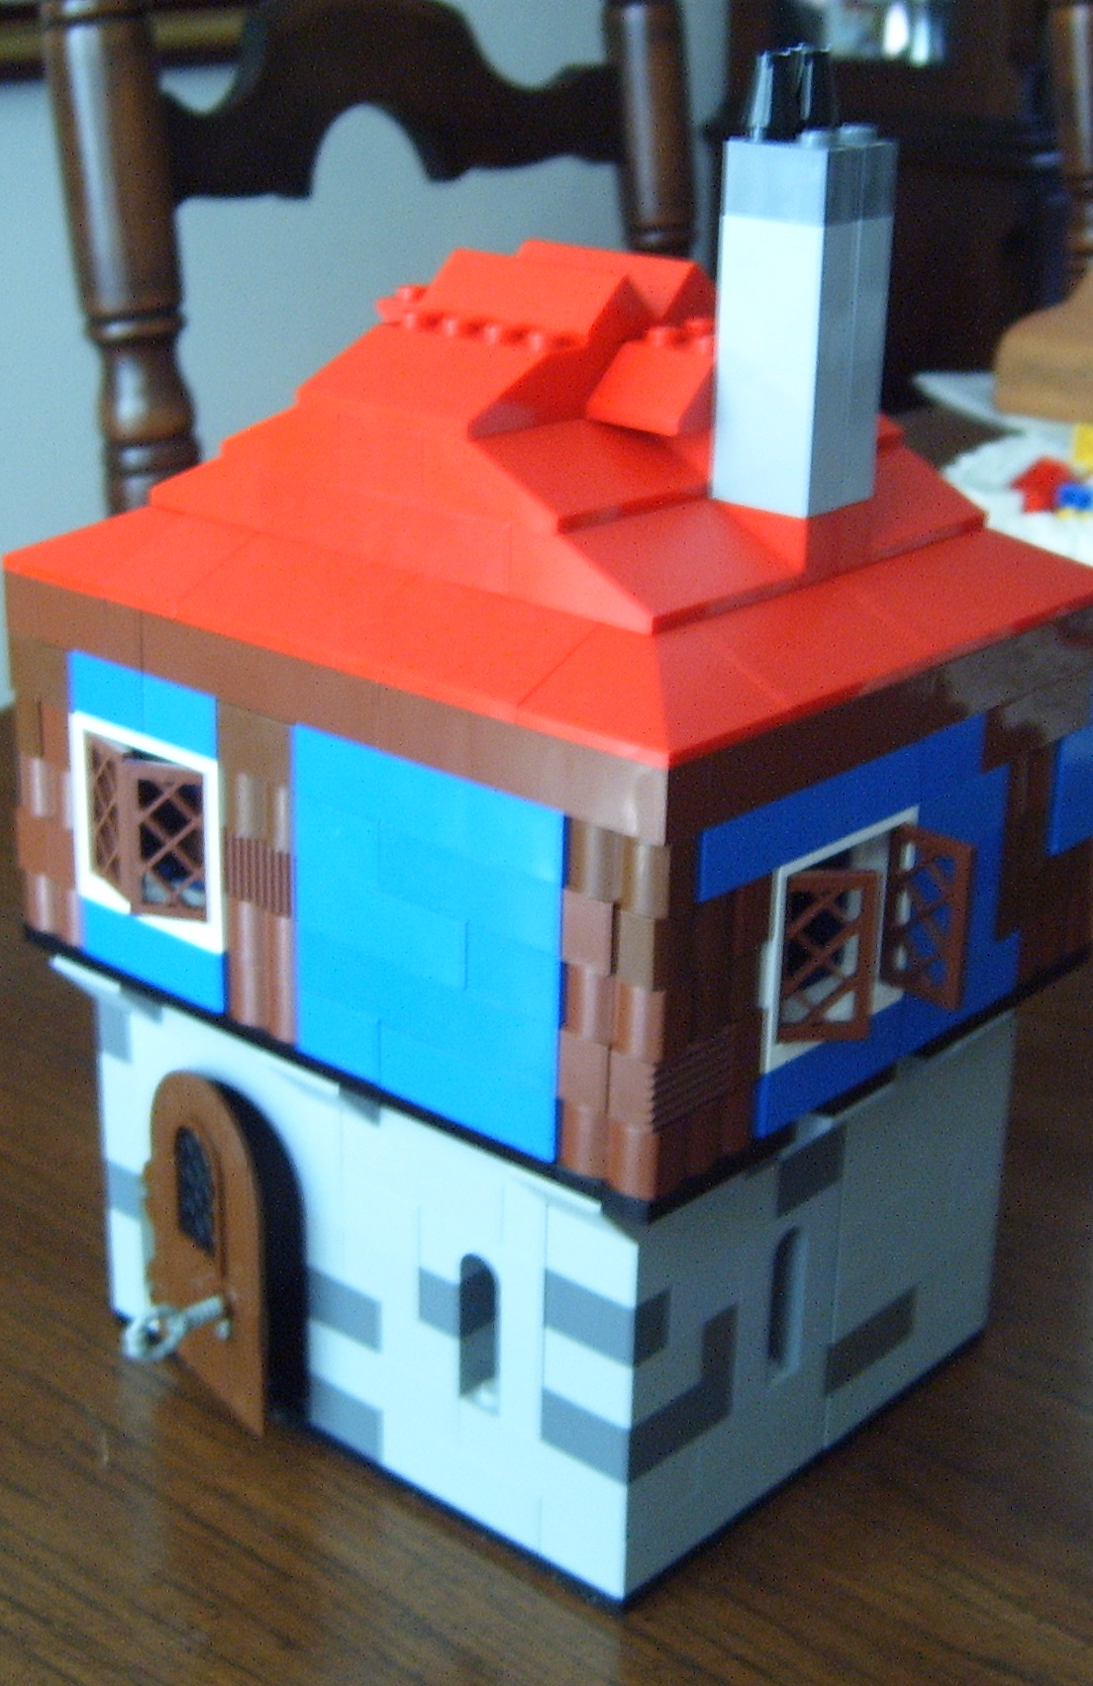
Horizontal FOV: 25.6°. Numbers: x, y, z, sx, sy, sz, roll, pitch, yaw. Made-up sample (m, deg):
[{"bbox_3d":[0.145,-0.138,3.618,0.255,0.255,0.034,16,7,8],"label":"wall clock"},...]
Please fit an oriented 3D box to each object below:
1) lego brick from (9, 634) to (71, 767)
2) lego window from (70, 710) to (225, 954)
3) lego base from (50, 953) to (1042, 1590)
[{"bbox_3d":[-0.074,-0.022,0.367,0.015,0.019,0.008,19,27,37],"label":"lego brick"},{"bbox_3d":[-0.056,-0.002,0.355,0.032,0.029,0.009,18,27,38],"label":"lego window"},{"bbox_3d":[-0.001,0.052,0.393,0.112,0.070,0.105,18,27,38],"label":"lego base"}]

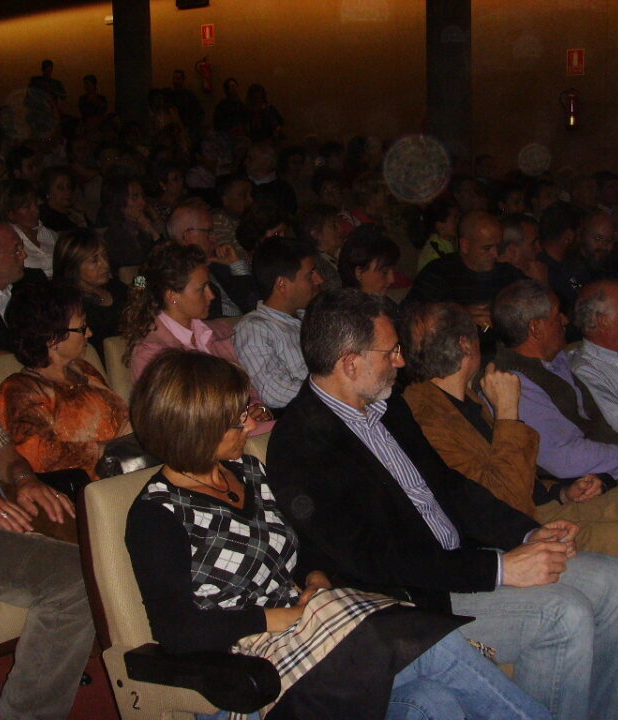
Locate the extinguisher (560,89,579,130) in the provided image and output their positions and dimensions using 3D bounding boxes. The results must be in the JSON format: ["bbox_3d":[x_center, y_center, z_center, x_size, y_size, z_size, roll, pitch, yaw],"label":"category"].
[{"bbox_3d":[3.022,-2.895,12.500,0.210,0.490,0.180,4,10,30],"label":"extinguisher"}]

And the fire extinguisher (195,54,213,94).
[{"bbox_3d":[-1.423,-3.900,14.800,0.210,0.510,0.180,4,10,30],"label":"fire extinguisher"}]

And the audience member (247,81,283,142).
[{"bbox_3d":[-0.575,-2.679,13.820,0.480,1.640,0.320,-7,10,-37],"label":"audience member"}]

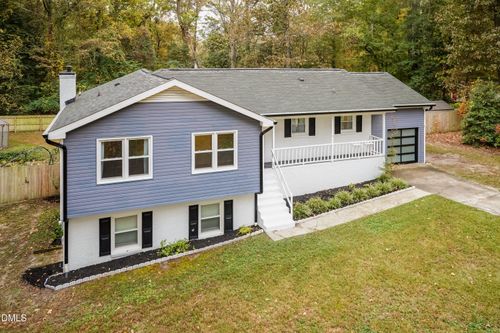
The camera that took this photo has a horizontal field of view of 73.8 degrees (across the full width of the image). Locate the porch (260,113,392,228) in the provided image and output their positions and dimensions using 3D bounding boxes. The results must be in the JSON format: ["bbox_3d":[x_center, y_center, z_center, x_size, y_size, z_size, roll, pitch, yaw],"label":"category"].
[{"bbox_3d":[3.950,-0.300,16.400,8.400,4.350,4.000,-4,11,-21],"label":"porch"}]

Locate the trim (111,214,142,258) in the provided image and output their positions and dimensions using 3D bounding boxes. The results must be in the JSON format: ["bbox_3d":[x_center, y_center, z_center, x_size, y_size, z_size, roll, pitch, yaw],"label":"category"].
[{"bbox_3d":[-4.613,2.551,12.498,1.098,1.520,0.100,-4,11,-21],"label":"trim"}]

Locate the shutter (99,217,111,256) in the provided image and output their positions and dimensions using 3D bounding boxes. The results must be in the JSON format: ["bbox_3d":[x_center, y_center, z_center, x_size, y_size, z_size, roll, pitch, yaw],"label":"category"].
[{"bbox_3d":[-5.315,2.588,12.230,0.390,1.380,0.050,-4,11,-21],"label":"shutter"}]

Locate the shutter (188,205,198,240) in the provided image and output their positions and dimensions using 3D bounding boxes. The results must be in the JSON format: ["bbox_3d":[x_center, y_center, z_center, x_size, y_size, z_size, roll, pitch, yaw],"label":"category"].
[{"bbox_3d":[-2.263,2.251,13.395,0.390,1.380,0.050,-4,11,-21],"label":"shutter"}]

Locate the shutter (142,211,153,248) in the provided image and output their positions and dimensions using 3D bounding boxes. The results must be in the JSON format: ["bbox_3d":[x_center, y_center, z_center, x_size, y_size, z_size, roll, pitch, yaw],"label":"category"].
[{"bbox_3d":[-3.925,2.440,12.760,0.390,1.380,0.050,-4,11,-21],"label":"shutter"}]

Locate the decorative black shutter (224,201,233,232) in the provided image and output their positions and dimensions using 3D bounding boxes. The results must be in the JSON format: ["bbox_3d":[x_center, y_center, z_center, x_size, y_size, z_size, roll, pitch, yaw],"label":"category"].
[{"bbox_3d":[-0.898,2.109,13.917,0.390,1.380,0.050,-4,11,-21],"label":"decorative black shutter"}]

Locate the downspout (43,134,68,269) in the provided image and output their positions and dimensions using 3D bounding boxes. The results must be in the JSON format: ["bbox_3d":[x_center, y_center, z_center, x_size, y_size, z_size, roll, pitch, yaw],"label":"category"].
[{"bbox_3d":[-6.512,1.211,11.213,0.620,4.550,0.320,-4,11,-21],"label":"downspout"}]

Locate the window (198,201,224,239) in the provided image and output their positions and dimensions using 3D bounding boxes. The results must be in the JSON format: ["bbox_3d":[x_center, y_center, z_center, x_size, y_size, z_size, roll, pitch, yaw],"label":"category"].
[{"bbox_3d":[-1.578,2.193,13.657,1.051,1.400,0.100,-4,11,-21],"label":"window"}]

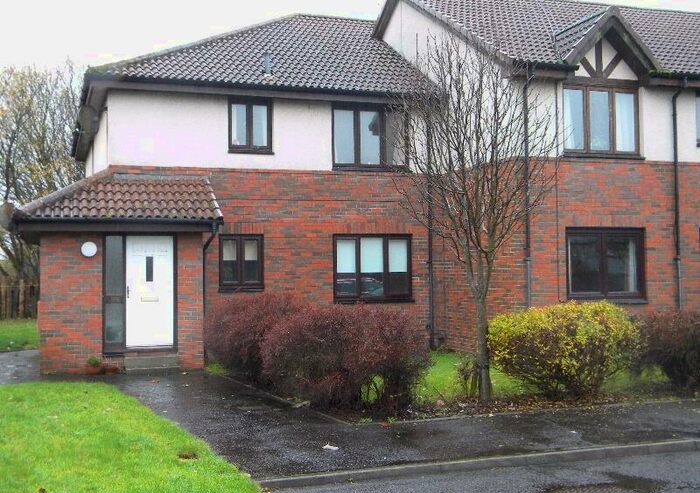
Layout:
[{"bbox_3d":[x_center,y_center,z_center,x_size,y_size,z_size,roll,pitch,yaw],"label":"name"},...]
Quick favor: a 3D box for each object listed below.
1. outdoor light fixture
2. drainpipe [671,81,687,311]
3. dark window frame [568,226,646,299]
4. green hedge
[{"bbox_3d":[-4.370,0.048,13.886,0.270,0.270,0.100,0,-2,-18],"label":"outdoor light fixture"},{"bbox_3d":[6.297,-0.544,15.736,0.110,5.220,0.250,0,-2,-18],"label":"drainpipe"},{"bbox_3d":[4.765,0.331,15.401,1.710,1.380,0.140,0,-2,-18],"label":"dark window frame"},{"bbox_3d":[2.901,1.349,11.210,2.020,1.210,1.500,0,-2,-18],"label":"green hedge"}]

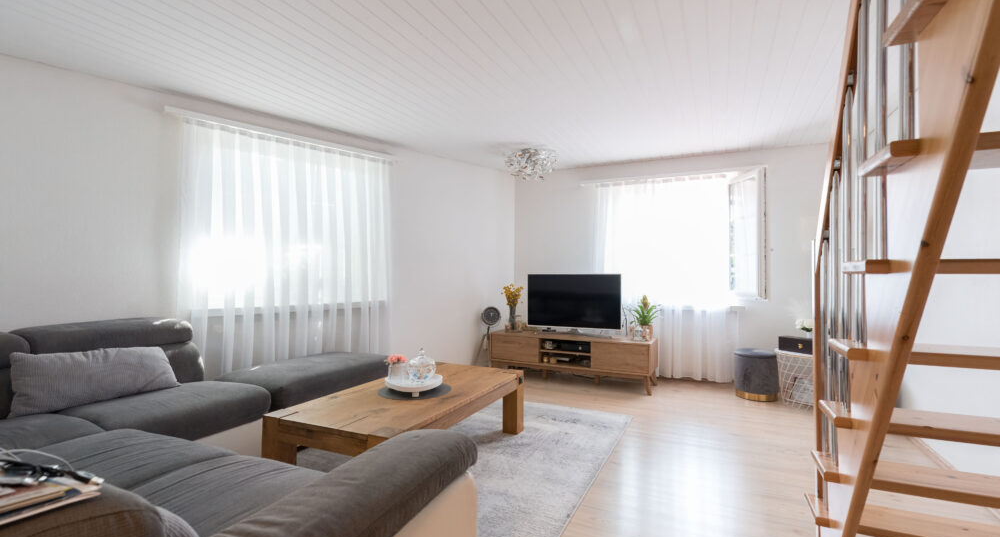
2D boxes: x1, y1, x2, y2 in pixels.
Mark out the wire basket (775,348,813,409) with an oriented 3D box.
[{"bbox_3d":[2.750,0.980,3.990,0.471,0.463,0.471,0,-1,25],"label":"wire basket"}]

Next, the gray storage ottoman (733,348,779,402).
[{"bbox_3d":[2.340,0.965,4.063,0.347,0.406,0.347,0,0,26],"label":"gray storage ottoman"}]

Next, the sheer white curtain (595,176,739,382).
[{"bbox_3d":[1.804,0.100,4.945,1.497,2.190,0.125,0,-1,22],"label":"sheer white curtain"}]

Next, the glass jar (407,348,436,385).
[{"bbox_3d":[-0.472,0.572,2.670,0.165,0.211,0.165,0,0,-11],"label":"glass jar"}]

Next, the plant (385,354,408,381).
[{"bbox_3d":[-0.625,0.596,2.692,0.140,0.163,0.130,0,0,-11],"label":"plant"}]

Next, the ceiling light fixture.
[{"bbox_3d":[0.322,-1.071,4.704,0.530,0.302,0.530,0,0,0],"label":"ceiling light fixture"}]

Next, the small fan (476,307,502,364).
[{"bbox_3d":[-0.126,0.790,4.874,0.360,0.766,0.330,0,0,-6],"label":"small fan"}]

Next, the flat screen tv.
[{"bbox_3d":[0.801,0.356,4.875,1.026,0.585,0.082,0,-1,19],"label":"flat screen tv"}]

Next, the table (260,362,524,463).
[{"bbox_3d":[-0.490,0.950,2.696,0.762,0.444,1.517,0,-1,25],"label":"table"}]

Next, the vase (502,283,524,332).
[{"bbox_3d":[0.153,0.444,5.036,0.240,0.547,0.240,0,0,0],"label":"vase"}]

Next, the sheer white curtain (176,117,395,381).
[{"bbox_3d":[-1.717,0.022,3.814,1.704,2.249,0.125,1,-1,-43],"label":"sheer white curtain"}]

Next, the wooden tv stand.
[{"bbox_3d":[0.757,0.972,4.787,1.713,0.487,0.423,0,-1,27],"label":"wooden tv stand"}]

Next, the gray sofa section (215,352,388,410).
[{"bbox_3d":[-1.375,0.948,3.324,0.740,0.430,1.120,0,0,30],"label":"gray sofa section"}]

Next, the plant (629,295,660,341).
[{"bbox_3d":[1.471,0.501,4.525,0.279,0.452,0.260,0,-1,27],"label":"plant"}]

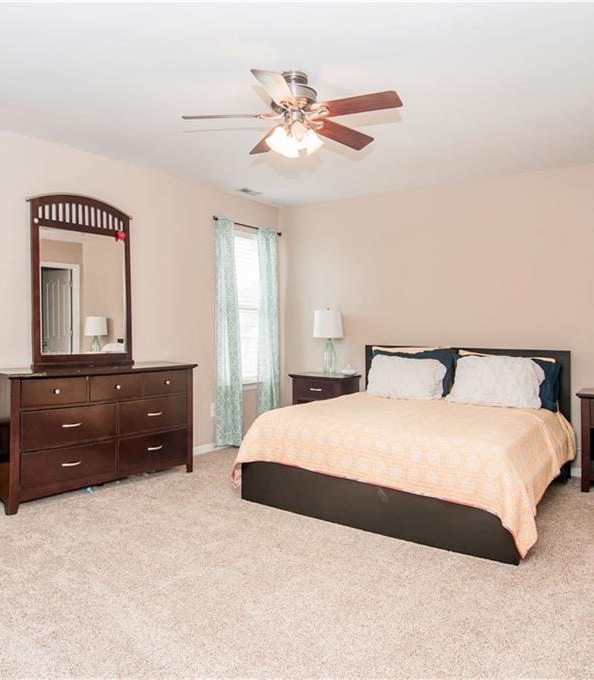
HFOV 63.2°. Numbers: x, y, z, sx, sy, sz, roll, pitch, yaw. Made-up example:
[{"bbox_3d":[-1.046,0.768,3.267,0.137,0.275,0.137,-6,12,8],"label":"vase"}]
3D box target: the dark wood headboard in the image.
[{"bbox_3d":[1.454,0.553,4.398,1.830,0.960,0.080,0,1,36],"label":"dark wood headboard"}]

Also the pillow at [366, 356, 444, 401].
[{"bbox_3d":[0.967,0.333,4.284,0.653,0.377,0.163,1,-29,33],"label":"pillow"}]

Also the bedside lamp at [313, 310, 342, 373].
[{"bbox_3d":[0.321,0.010,4.845,0.296,0.653,0.296,0,2,4],"label":"bedside lamp"}]

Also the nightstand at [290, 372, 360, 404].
[{"bbox_3d":[0.315,0.738,5.200,0.630,0.715,0.420,0,1,37],"label":"nightstand"}]

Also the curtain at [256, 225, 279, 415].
[{"bbox_3d":[-0.301,-0.029,5.029,0.092,2.183,0.275,2,3,40],"label":"curtain"}]

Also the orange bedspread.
[{"bbox_3d":[0.882,0.797,3.611,1.897,0.551,1.754,1,3,33],"label":"orange bedspread"}]

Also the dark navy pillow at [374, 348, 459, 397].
[{"bbox_3d":[1.076,0.291,4.386,0.694,0.428,0.153,1,-19,33],"label":"dark navy pillow"}]

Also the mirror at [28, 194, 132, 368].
[{"bbox_3d":[-1.588,-0.423,3.550,0.071,1.193,0.734,2,3,40],"label":"mirror"}]

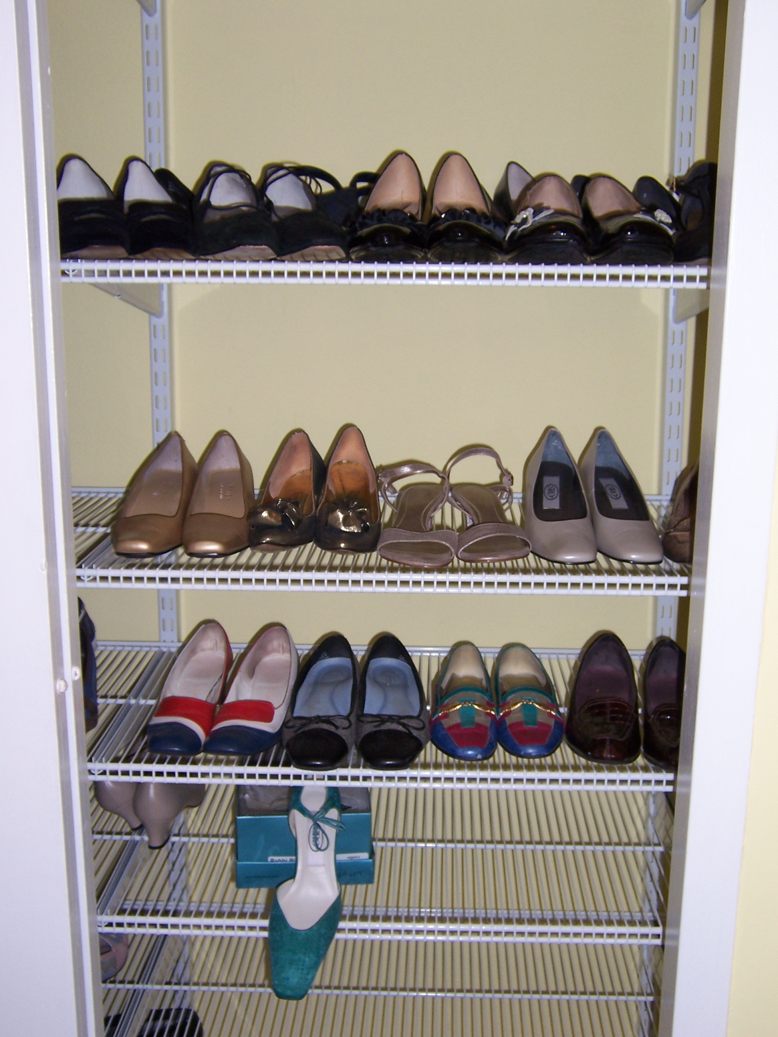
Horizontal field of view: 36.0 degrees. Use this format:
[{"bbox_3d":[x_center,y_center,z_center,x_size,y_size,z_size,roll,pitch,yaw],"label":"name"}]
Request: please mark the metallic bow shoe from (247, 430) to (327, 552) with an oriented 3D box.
[{"bbox_3d":[-0.116,-0.033,1.416,0.075,0.103,0.240,1,13,3],"label":"metallic bow shoe"}]

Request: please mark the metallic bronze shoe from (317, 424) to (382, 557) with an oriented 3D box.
[{"bbox_3d":[-0.048,-0.037,1.417,0.076,0.106,0.240,0,13,-2],"label":"metallic bronze shoe"}]

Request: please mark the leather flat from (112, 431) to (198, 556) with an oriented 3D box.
[{"bbox_3d":[-0.263,-0.034,1.411,0.081,0.099,0.245,0,13,0],"label":"leather flat"}]

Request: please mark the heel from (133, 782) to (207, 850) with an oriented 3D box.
[{"bbox_3d":[-0.289,0.340,1.599,0.078,0.103,0.242,1,13,2],"label":"heel"}]

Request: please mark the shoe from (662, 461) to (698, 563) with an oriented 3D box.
[{"bbox_3d":[0.369,-0.021,1.389,0.078,0.092,0.240,4,14,16],"label":"shoe"}]

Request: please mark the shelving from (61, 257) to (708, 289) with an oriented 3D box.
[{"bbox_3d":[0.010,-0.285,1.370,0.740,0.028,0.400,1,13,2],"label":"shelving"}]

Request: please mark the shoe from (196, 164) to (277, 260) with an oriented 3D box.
[{"bbox_3d":[-0.166,-0.337,1.305,0.082,0.106,0.245,-1,13,-7],"label":"shoe"}]

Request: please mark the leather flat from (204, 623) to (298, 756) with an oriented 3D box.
[{"bbox_3d":[-0.157,0.200,1.435,0.084,0.077,0.250,2,13,5],"label":"leather flat"}]

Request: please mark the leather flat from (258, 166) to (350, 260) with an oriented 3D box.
[{"bbox_3d":[-0.102,-0.338,1.311,0.083,0.105,0.250,-2,14,-11],"label":"leather flat"}]

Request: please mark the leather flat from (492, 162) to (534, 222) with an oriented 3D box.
[{"bbox_3d":[0.163,-0.354,1.375,0.077,0.110,0.242,-1,14,-5],"label":"leather flat"}]

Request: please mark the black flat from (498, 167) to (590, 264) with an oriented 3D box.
[{"bbox_3d":[0.172,-0.328,1.301,0.085,0.096,0.248,2,13,6],"label":"black flat"}]

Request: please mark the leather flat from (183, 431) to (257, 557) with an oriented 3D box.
[{"bbox_3d":[-0.196,-0.031,1.400,0.079,0.105,0.240,-1,13,-5],"label":"leather flat"}]

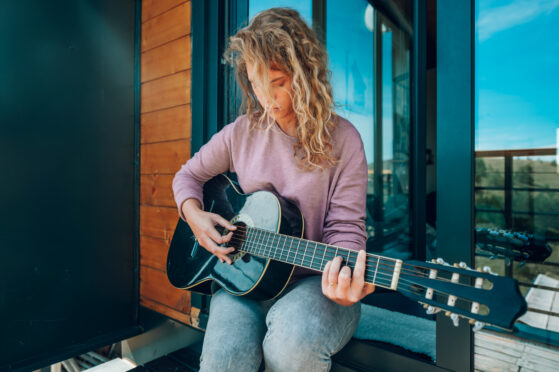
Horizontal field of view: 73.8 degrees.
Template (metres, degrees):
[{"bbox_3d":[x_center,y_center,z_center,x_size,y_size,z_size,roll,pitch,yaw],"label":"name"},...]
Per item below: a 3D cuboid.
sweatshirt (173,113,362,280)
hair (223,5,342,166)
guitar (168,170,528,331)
[{"bbox_3d":[-0.030,0.035,1.105,0.600,0.530,0.400,0,1,19],"label":"sweatshirt"},{"bbox_3d":[0.005,-0.265,1.020,0.290,0.450,0.280,1,1,30],"label":"hair"},{"bbox_3d":[0.030,0.163,0.930,1.000,0.370,0.110,4,-16,45],"label":"guitar"}]

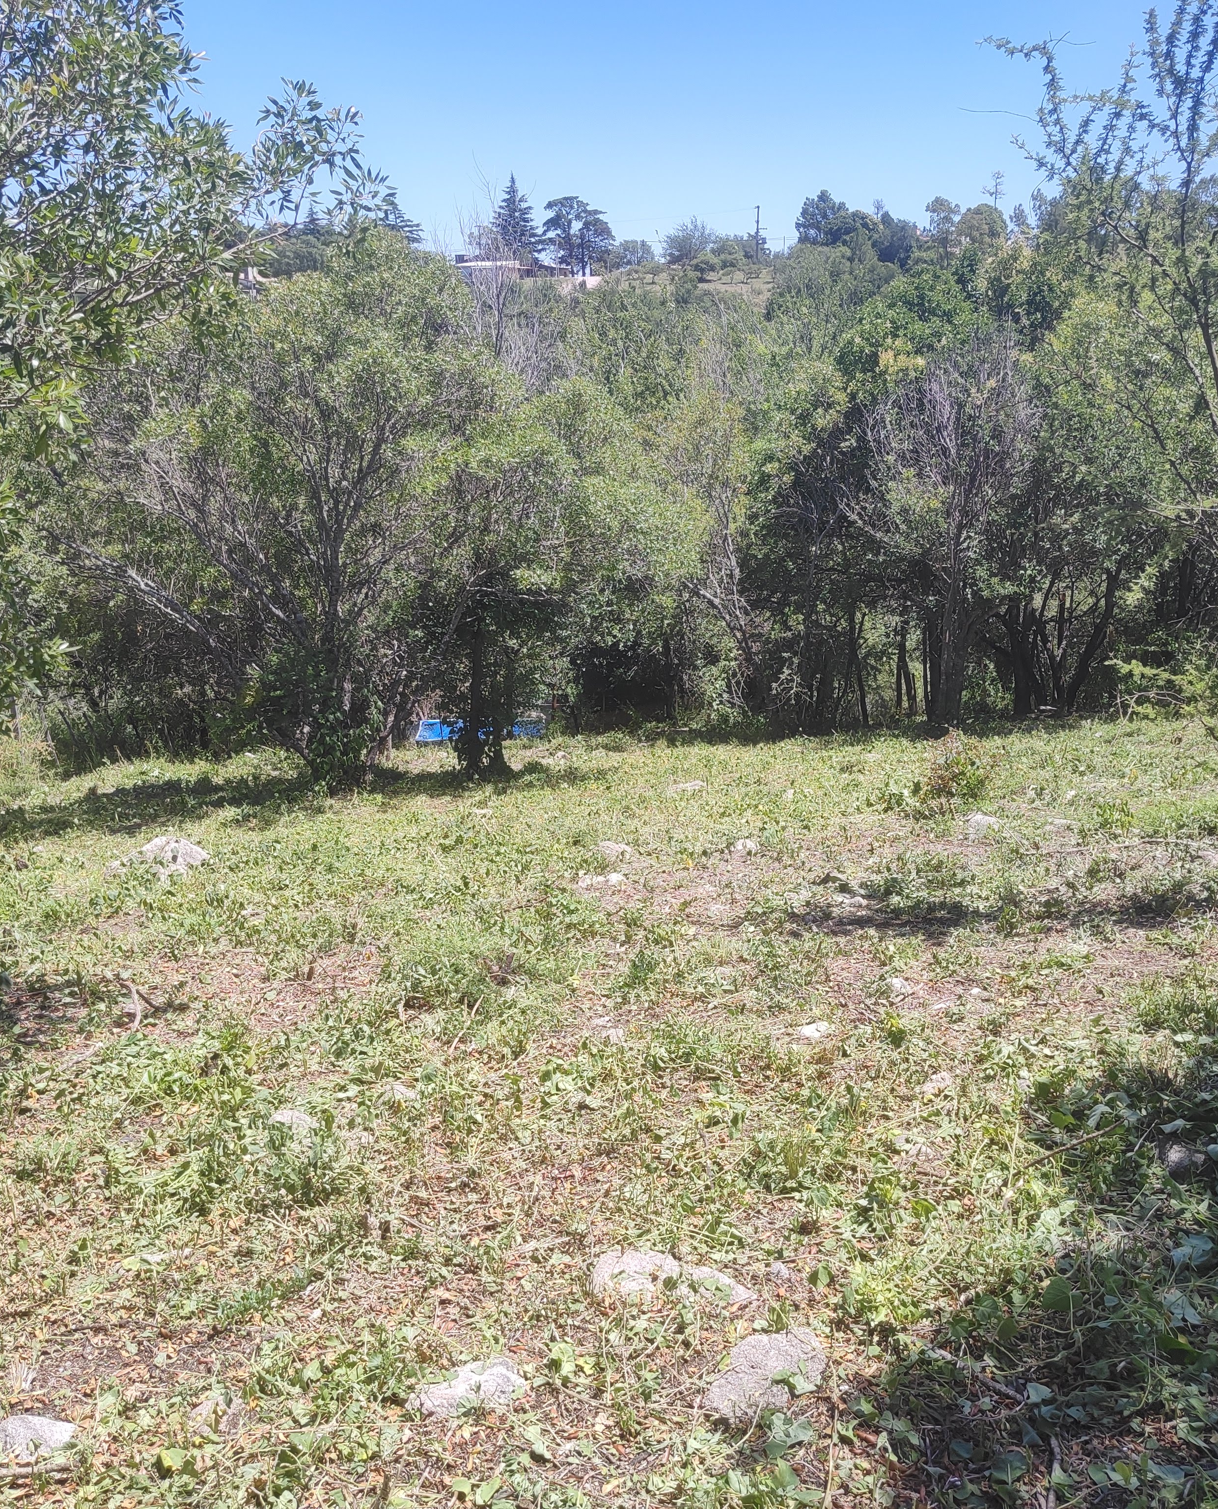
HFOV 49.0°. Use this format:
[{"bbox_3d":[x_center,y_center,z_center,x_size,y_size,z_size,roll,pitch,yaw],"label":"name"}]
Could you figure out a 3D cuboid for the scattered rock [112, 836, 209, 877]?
[{"bbox_3d":[-3.088,0.709,9.200,0.620,0.210,0.400,1,7,0],"label":"scattered rock"}]

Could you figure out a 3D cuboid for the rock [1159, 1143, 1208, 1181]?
[{"bbox_3d":[1.431,1.016,3.330,0.115,0.070,0.095,1,7,0],"label":"rock"}]

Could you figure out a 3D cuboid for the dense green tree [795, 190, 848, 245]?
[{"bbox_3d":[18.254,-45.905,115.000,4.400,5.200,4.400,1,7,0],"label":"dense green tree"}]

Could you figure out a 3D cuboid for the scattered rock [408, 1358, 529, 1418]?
[{"bbox_3d":[-0.277,1.248,2.630,0.225,0.065,0.130,-1,7,-15],"label":"scattered rock"}]

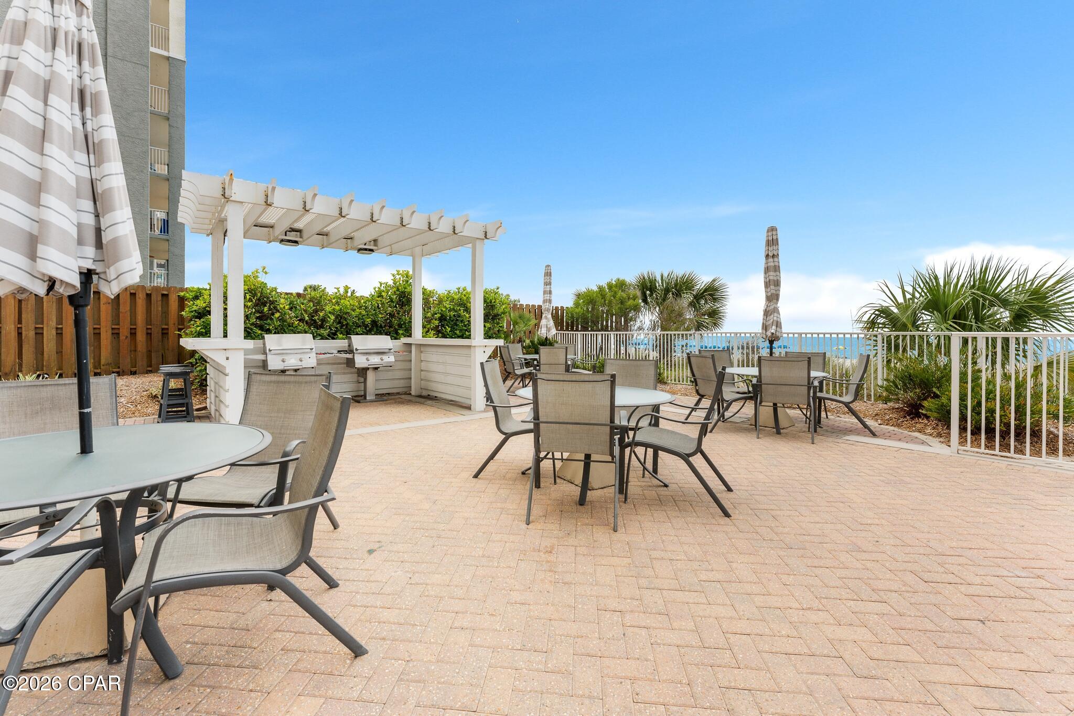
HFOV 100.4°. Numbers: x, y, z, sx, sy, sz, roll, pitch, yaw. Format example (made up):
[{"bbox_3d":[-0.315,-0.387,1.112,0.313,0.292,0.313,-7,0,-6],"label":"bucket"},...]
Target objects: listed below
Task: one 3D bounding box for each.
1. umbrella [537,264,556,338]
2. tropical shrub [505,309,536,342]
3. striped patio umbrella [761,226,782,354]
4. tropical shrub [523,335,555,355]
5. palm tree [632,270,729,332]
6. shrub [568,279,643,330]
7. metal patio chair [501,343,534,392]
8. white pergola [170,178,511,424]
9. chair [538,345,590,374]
[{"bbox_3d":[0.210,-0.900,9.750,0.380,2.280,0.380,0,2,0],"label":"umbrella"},{"bbox_3d":[-0.450,-0.480,12.400,0.900,1.650,0.900,0,2,0],"label":"tropical shrub"},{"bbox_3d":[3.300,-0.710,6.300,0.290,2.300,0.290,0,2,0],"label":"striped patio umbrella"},{"bbox_3d":[0.040,-0.100,12.600,1.000,1.000,0.900,0,2,0],"label":"tropical shrub"},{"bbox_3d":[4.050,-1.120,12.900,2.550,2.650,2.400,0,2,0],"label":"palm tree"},{"bbox_3d":[2.100,-1.220,14.200,2.250,2.550,2.050,0,2,0],"label":"shrub"},{"bbox_3d":[-0.440,0.250,9.600,0.740,0.970,0.640,-1,2,-21],"label":"metal patio chair"},{"bbox_3d":[-2.960,-0.650,7.180,4.250,3.050,2.850,-2,3,-39],"label":"white pergola"},{"bbox_3d":[0.340,0.290,8.750,0.640,0.970,0.740,0,2,-2],"label":"chair"}]

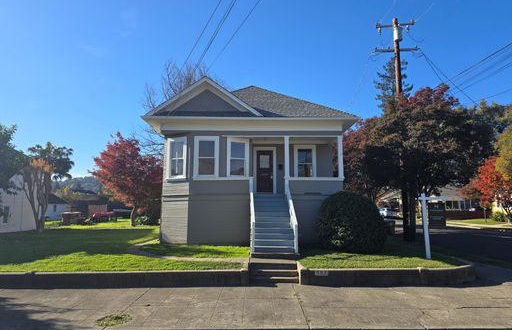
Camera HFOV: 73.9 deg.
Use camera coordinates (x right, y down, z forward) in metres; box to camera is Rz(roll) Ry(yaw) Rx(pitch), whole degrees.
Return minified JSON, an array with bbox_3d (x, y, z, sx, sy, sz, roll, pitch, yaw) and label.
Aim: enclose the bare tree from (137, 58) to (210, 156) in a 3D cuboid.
[{"bbox_3d":[-5.806,-1.915,25.485,6.400,12.614,6.000,0,-8,0],"label":"bare tree"}]

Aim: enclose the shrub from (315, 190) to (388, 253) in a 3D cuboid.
[{"bbox_3d":[3.659,2.113,13.034,2.600,2.259,2.450,0,-8,0],"label":"shrub"}]

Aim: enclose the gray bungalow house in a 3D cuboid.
[{"bbox_3d":[-0.291,-0.294,18.001,9.000,8.300,12.200,0,-8,0],"label":"gray bungalow house"}]

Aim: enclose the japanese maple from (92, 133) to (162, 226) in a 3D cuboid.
[{"bbox_3d":[-8.188,0.957,22.373,4.900,6.190,4.600,0,-8,0],"label":"japanese maple"}]

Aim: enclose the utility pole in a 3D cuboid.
[{"bbox_3d":[7.820,-2.220,18.463,2.600,12.340,0.700,0,-8,0],"label":"utility pole"}]

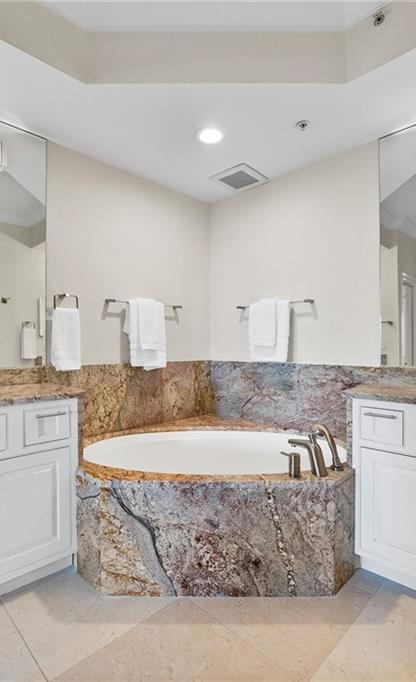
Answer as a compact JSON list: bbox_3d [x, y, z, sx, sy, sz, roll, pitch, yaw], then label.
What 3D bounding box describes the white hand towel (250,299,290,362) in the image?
[{"bbox_3d":[0.471,-0.077,2.589,0.300,0.472,0.100,-1,-1,43],"label":"white hand towel"}]

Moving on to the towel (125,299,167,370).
[{"bbox_3d":[-0.464,-0.040,2.553,0.314,0.526,0.100,1,-1,-43],"label":"towel"}]

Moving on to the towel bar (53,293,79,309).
[{"bbox_3d":[-0.916,-0.249,2.182,0.145,0.097,0.085,1,-1,-43],"label":"towel bar"}]

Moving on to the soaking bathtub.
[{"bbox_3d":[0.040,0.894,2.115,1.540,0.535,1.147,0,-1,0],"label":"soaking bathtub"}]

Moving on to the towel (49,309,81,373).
[{"bbox_3d":[-0.903,-0.009,2.157,0.168,0.397,0.085,1,-1,-43],"label":"towel"}]

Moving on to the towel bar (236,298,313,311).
[{"bbox_3d":[0.506,-0.274,2.607,0.615,0.030,0.090,-1,-1,43],"label":"towel bar"}]

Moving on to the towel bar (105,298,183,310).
[{"bbox_3d":[-0.473,-0.274,2.595,0.620,0.030,0.090,1,-1,-43],"label":"towel bar"}]

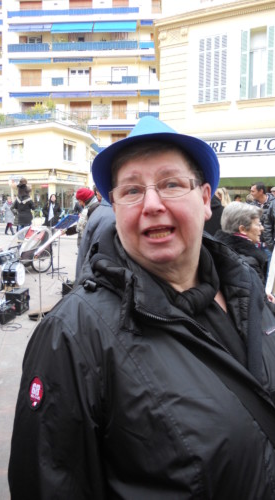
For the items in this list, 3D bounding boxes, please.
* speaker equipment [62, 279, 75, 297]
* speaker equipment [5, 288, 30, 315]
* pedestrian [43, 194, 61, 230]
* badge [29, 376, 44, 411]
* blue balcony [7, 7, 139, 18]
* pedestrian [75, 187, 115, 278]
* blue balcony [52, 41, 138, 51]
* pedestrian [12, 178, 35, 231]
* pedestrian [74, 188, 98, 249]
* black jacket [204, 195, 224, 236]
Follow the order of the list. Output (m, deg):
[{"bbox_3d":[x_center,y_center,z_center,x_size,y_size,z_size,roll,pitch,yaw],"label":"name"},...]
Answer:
[{"bbox_3d":[-1.017,0.607,6.150,0.240,0.290,0.320,4,8,26],"label":"speaker equipment"},{"bbox_3d":[-1.617,0.700,5.280,0.210,0.290,0.290,1,7,9],"label":"speaker equipment"},{"bbox_3d":[-2.726,-0.942,12.575,0.550,1.680,0.360,1,6,3],"label":"pedestrian"},{"bbox_3d":[-0.192,0.272,0.740,0.008,0.066,0.062,-7,10,-43],"label":"badge"},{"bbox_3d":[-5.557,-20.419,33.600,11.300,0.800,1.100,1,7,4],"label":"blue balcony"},{"bbox_3d":[-0.248,0.203,3.142,0.550,1.660,0.360,-2,7,-17],"label":"pedestrian"},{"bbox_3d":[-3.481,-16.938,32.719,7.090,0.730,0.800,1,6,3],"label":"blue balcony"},{"bbox_3d":[-3.379,-1.080,11.755,0.520,2.120,0.420,1,6,6],"label":"pedestrian"},{"bbox_3d":[-0.718,-0.070,5.709,0.580,1.670,0.550,-1,7,-6],"label":"pedestrian"},{"bbox_3d":[0.771,-0.267,4.297,0.550,0.750,0.350,-4,8,-37],"label":"black jacket"}]

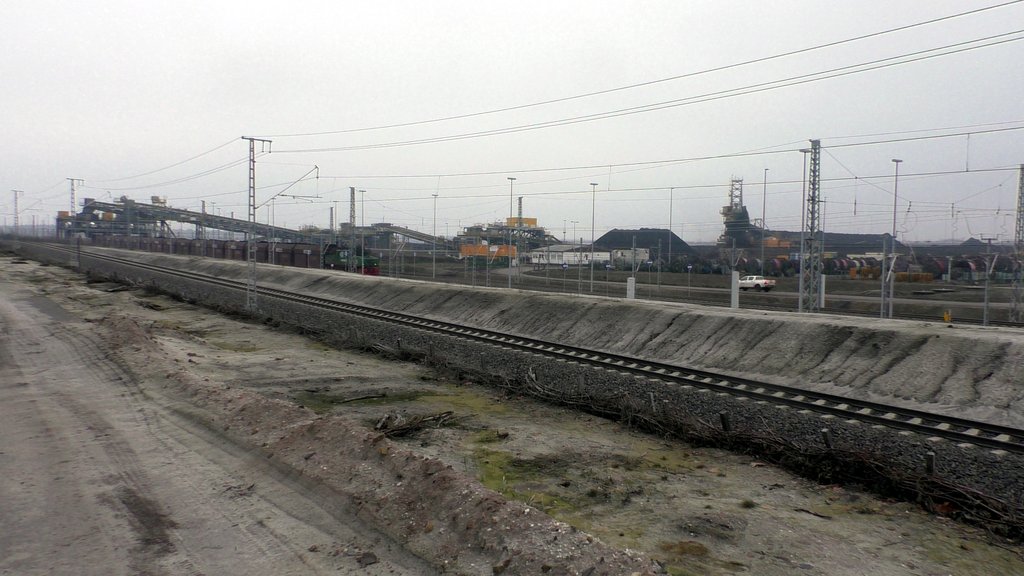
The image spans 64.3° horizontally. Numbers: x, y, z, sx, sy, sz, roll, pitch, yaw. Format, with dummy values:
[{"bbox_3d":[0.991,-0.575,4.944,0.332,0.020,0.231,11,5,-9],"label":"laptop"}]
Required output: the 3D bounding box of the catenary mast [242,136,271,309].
[{"bbox_3d":[-14.919,-3.735,47.774,1.650,10.100,0.450,-2,4,-35],"label":"catenary mast"}]

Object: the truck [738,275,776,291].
[{"bbox_3d":[28.051,-0.452,94.500,1.820,1.780,5.200,-1,4,-35],"label":"truck"}]

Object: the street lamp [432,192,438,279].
[{"bbox_3d":[-10.856,-7.285,115.000,0.350,11.900,1.100,4,4,40],"label":"street lamp"}]

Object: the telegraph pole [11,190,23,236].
[{"bbox_3d":[-89.370,-12.682,147.678,1.650,10.000,0.450,-2,4,-36],"label":"telegraph pole"}]

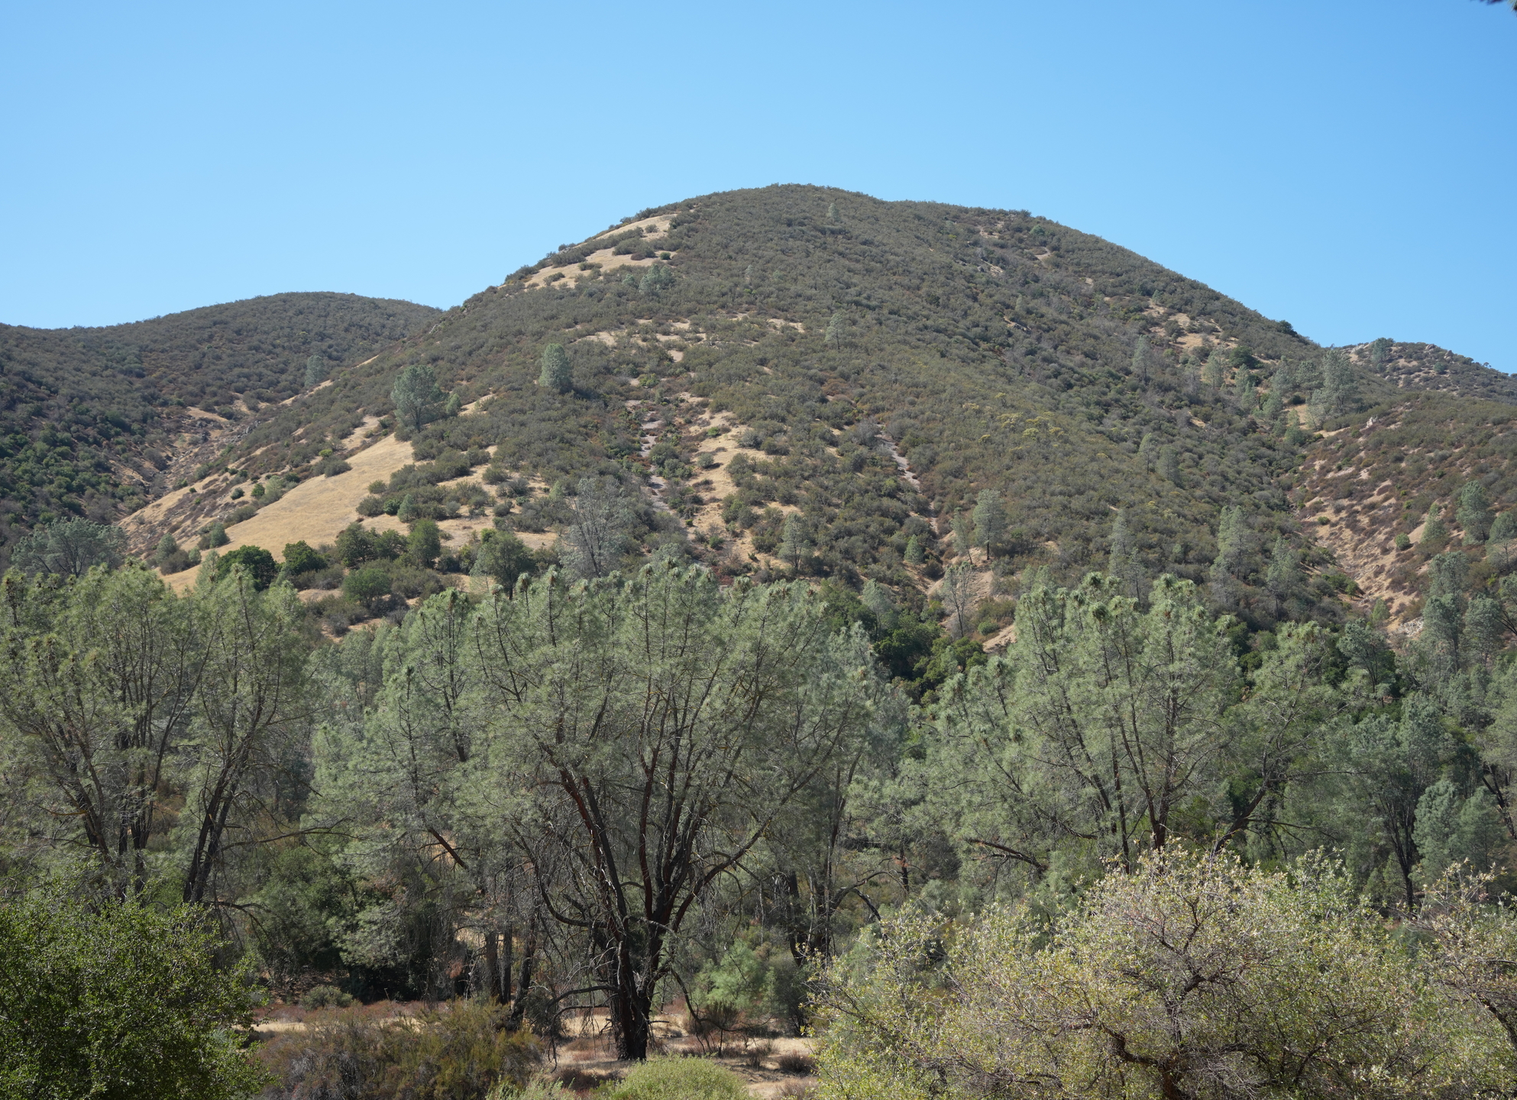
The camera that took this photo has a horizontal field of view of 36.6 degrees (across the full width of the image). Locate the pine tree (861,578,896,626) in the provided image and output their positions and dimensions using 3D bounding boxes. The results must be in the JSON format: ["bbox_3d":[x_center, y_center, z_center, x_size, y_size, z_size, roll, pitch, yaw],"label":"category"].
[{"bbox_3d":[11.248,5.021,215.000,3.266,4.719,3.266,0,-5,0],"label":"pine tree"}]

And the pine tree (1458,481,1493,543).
[{"bbox_3d":[109.470,-5.710,350.000,5.320,9.950,5.160,0,-8,0],"label":"pine tree"}]

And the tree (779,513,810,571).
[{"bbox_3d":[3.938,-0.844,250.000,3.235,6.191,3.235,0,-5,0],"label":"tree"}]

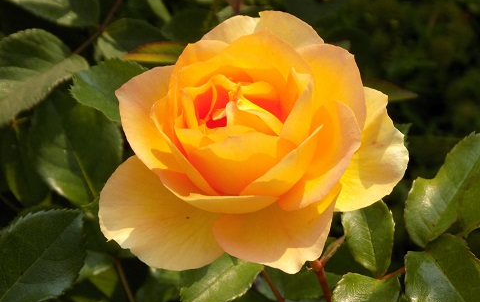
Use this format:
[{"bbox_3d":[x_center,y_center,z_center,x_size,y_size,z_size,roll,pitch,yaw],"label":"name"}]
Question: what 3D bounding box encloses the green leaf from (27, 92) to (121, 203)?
[{"bbox_3d":[-0.060,-0.002,1.085,0.031,0.044,0.010,-23,-9,-11],"label":"green leaf"}]

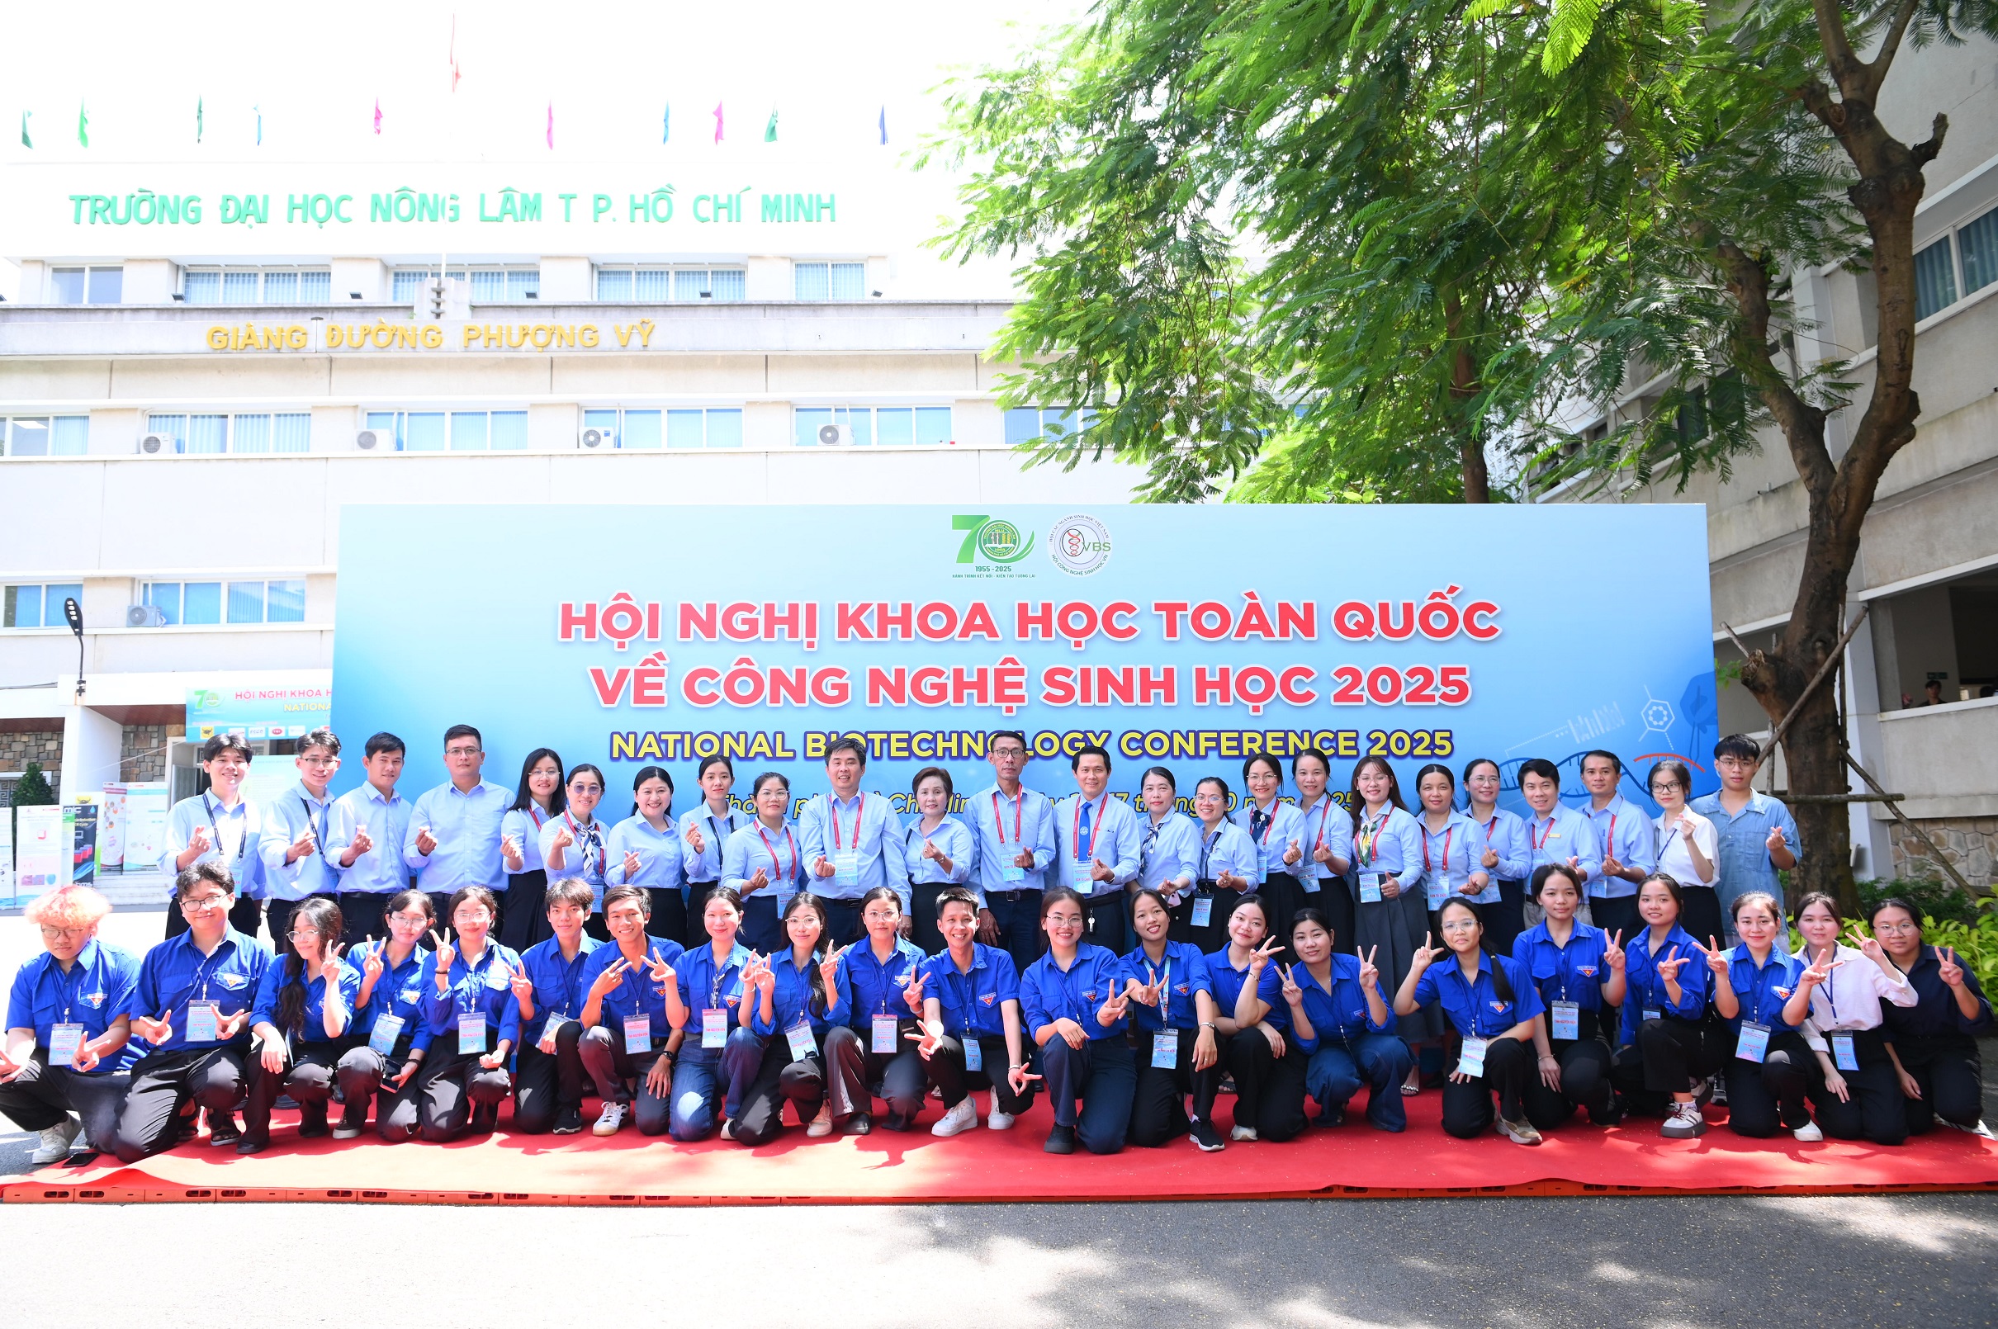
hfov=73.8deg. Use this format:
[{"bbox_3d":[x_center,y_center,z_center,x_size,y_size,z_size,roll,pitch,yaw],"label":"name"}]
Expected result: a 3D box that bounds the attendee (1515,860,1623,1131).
[{"bbox_3d":[2.548,1.452,5.946,0.480,1.102,0.600,-3,-7,19],"label":"attendee"}]

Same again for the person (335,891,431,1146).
[{"bbox_3d":[-2.695,1.495,5.856,0.460,1.008,0.620,1,-7,-18],"label":"person"}]

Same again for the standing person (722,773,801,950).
[{"bbox_3d":[-1.179,1.299,6.637,0.440,1.545,0.320,3,-8,-32],"label":"standing person"}]

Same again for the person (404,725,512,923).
[{"bbox_3d":[-2.587,1.174,6.387,0.550,1.778,0.380,2,-7,-21],"label":"person"}]

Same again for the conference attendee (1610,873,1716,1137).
[{"bbox_3d":[2.916,1.454,5.846,0.520,1.059,0.780,-7,-9,38],"label":"conference attendee"}]

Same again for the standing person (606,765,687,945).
[{"bbox_3d":[-1.759,1.299,6.651,0.440,1.582,0.360,3,-8,-24],"label":"standing person"}]

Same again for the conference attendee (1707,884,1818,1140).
[{"bbox_3d":[3.315,1.475,5.775,0.500,0.982,0.620,-5,-7,30],"label":"conference attendee"}]

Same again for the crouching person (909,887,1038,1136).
[{"bbox_3d":[-0.119,1.477,5.803,0.600,1.003,0.720,-2,-7,3],"label":"crouching person"}]

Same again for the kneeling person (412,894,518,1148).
[{"bbox_3d":[-2.332,1.496,5.842,0.480,1.028,0.620,1,-7,-19],"label":"kneeling person"}]

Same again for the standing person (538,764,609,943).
[{"bbox_3d":[-2.012,1.269,6.345,0.420,1.576,0.340,2,-7,-21],"label":"standing person"}]

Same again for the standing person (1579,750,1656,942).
[{"bbox_3d":[3.127,1.248,6.691,0.460,1.624,0.320,-6,-8,38],"label":"standing person"}]

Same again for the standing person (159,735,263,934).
[{"bbox_3d":[-3.710,1.184,6.308,0.490,1.706,0.370,3,-8,-24],"label":"standing person"}]

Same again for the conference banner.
[{"bbox_3d":[0.134,0.628,7.121,7.362,2.990,0.180,0,-6,0],"label":"conference banner"}]

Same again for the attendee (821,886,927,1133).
[{"bbox_3d":[-0.546,1.484,5.863,0.520,1.004,0.750,0,-7,-8],"label":"attendee"}]

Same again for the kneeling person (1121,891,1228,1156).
[{"bbox_3d":[0.744,1.470,5.692,0.480,1.028,0.640,-1,-7,3],"label":"kneeling person"}]

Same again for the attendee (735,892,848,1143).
[{"bbox_3d":[-0.896,1.488,5.771,0.540,0.974,0.780,0,-7,-11],"label":"attendee"}]

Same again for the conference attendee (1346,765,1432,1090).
[{"bbox_3d":[1.912,1.247,6.510,0.440,1.599,0.350,-5,-8,33],"label":"conference attendee"}]

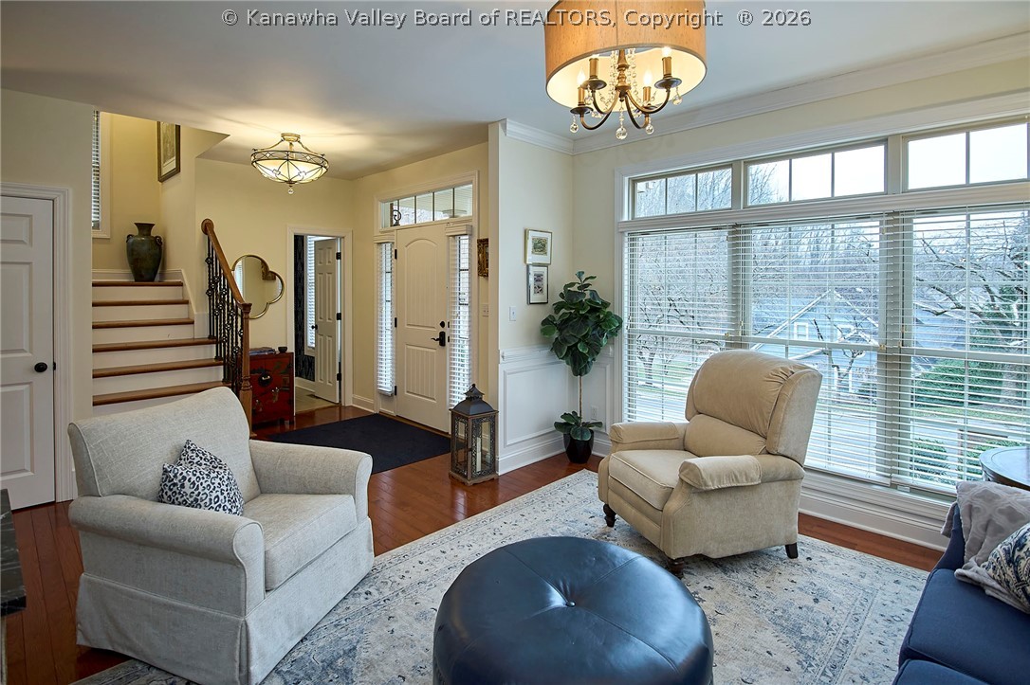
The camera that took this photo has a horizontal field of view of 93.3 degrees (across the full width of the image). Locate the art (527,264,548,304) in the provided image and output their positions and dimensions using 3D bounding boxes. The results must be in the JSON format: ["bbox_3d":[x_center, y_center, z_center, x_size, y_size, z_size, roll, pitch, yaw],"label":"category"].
[{"bbox_3d":[0.198,-0.477,3.977,0.225,0.310,0.025,-4,6,-44],"label":"art"}]

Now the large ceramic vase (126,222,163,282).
[{"bbox_3d":[-3.962,-0.964,5.200,0.320,0.639,0.310,-3,5,-37],"label":"large ceramic vase"}]

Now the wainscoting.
[{"bbox_3d":[0.364,0.517,3.912,0.443,0.965,0.946,4,5,43],"label":"wainscoting"}]

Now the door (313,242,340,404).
[{"bbox_3d":[-2.390,-0.296,6.150,0.610,2.020,0.040,4,6,44],"label":"door"}]

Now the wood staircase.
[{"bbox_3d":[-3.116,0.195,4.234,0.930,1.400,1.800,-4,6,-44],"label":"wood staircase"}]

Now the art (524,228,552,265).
[{"bbox_3d":[0.200,-0.783,4.031,0.035,0.277,0.309,4,5,43],"label":"art"}]

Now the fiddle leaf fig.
[{"bbox_3d":[0.540,0.124,4.040,0.670,1.423,0.580,0,4,0],"label":"fiddle leaf fig"}]

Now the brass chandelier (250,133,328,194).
[{"bbox_3d":[-1.885,-1.502,4.090,0.595,0.491,0.595,0,4,0],"label":"brass chandelier"}]

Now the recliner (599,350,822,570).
[{"bbox_3d":[1.090,0.585,2.800,0.920,1.060,0.780,-1,4,-17],"label":"recliner"}]

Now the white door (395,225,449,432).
[{"bbox_3d":[-0.963,-0.172,4.970,0.045,2.030,0.910,-4,6,-45],"label":"white door"}]

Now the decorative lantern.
[{"bbox_3d":[-0.308,0.663,3.664,0.250,0.700,0.250,-3,5,-41],"label":"decorative lantern"}]

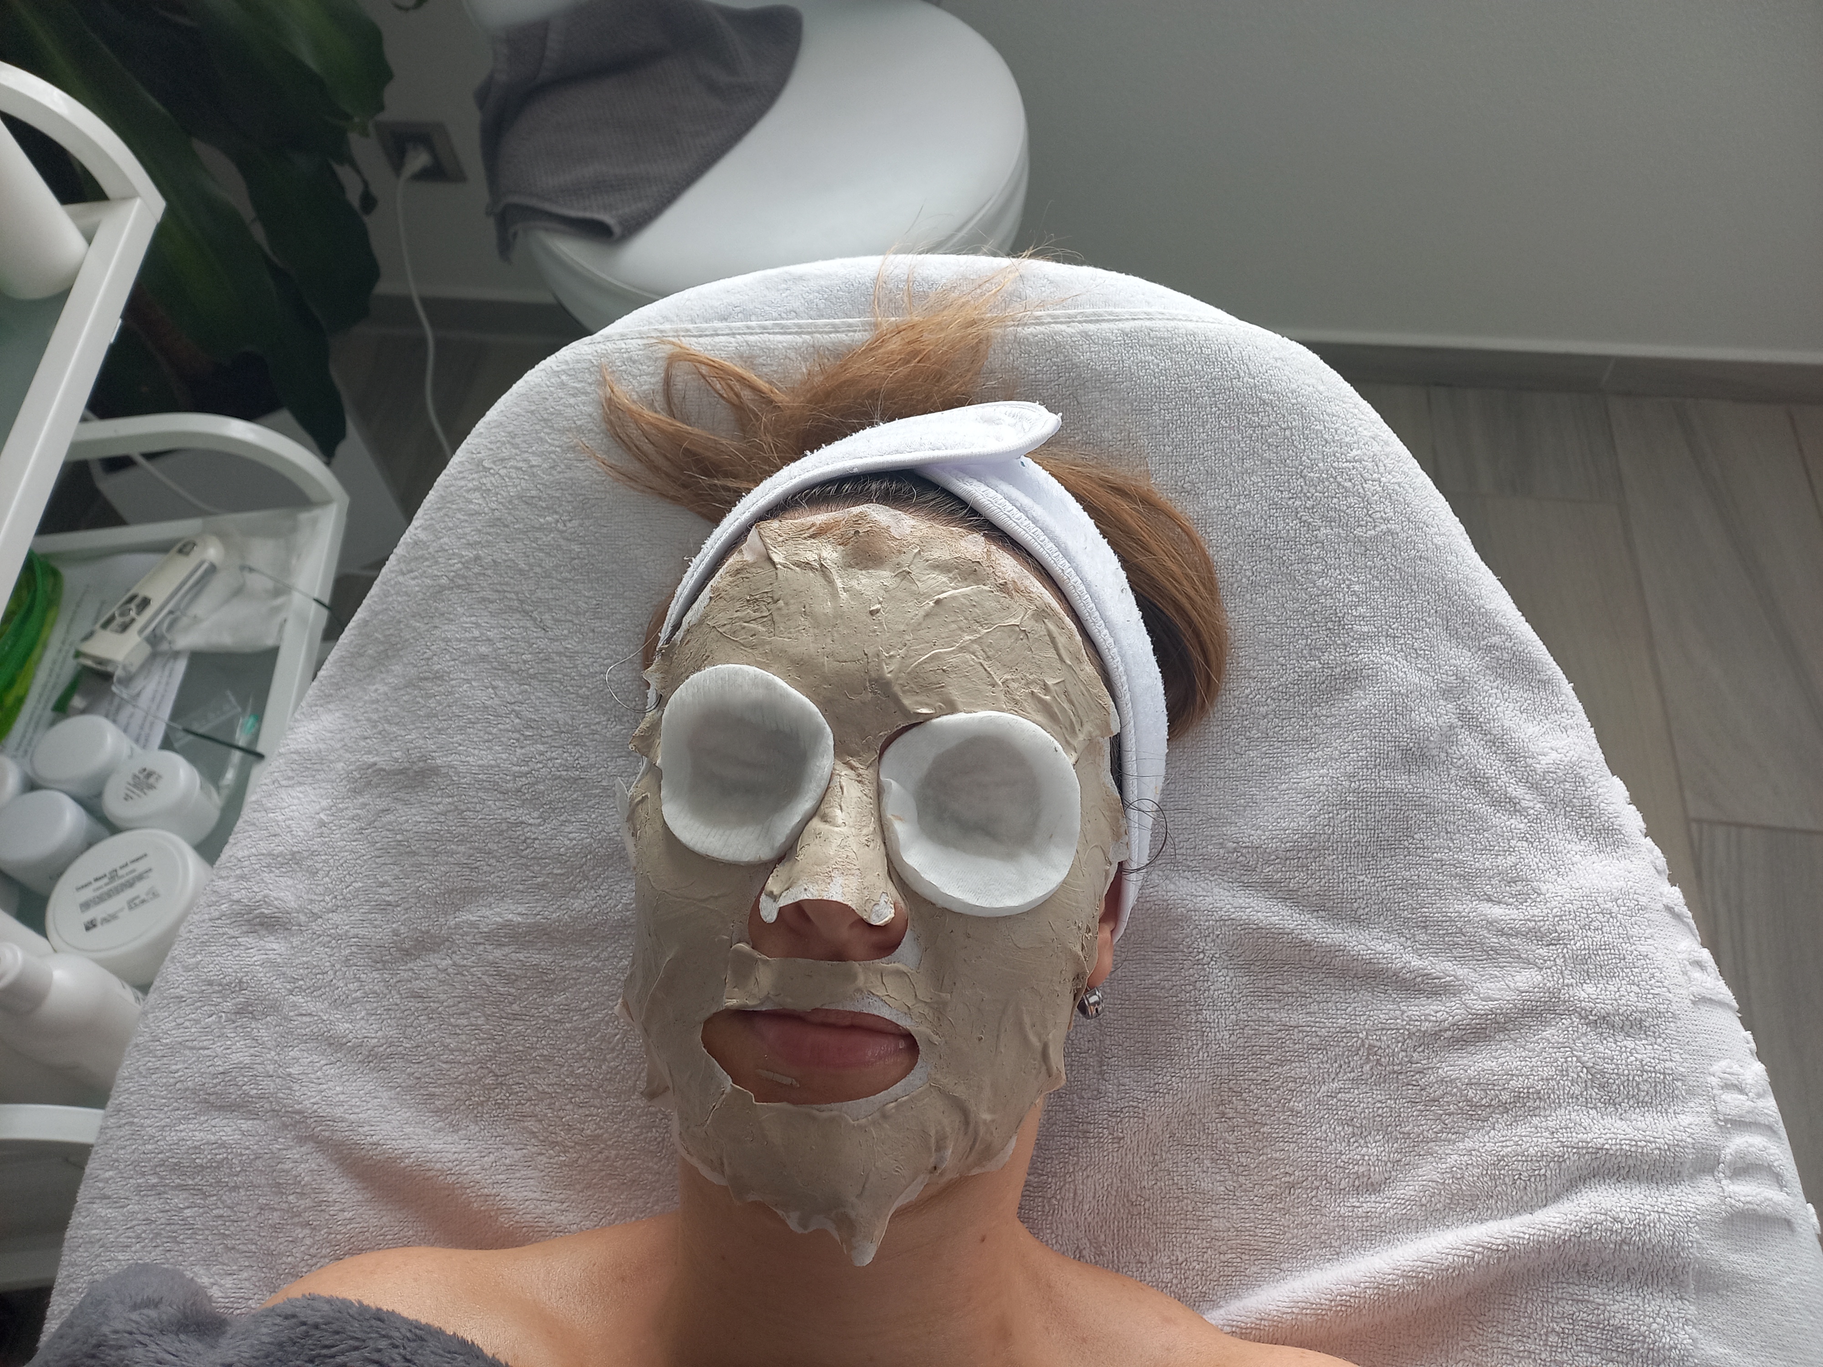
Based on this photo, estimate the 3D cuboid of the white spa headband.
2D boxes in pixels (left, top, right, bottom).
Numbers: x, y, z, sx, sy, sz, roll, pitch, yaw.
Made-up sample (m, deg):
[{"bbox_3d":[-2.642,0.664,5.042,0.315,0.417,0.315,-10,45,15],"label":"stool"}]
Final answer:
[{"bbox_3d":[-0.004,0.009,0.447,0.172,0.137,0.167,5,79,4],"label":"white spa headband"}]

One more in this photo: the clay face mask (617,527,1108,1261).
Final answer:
[{"bbox_3d":[-0.016,0.050,0.372,0.155,0.095,0.204,5,79,4],"label":"clay face mask"}]

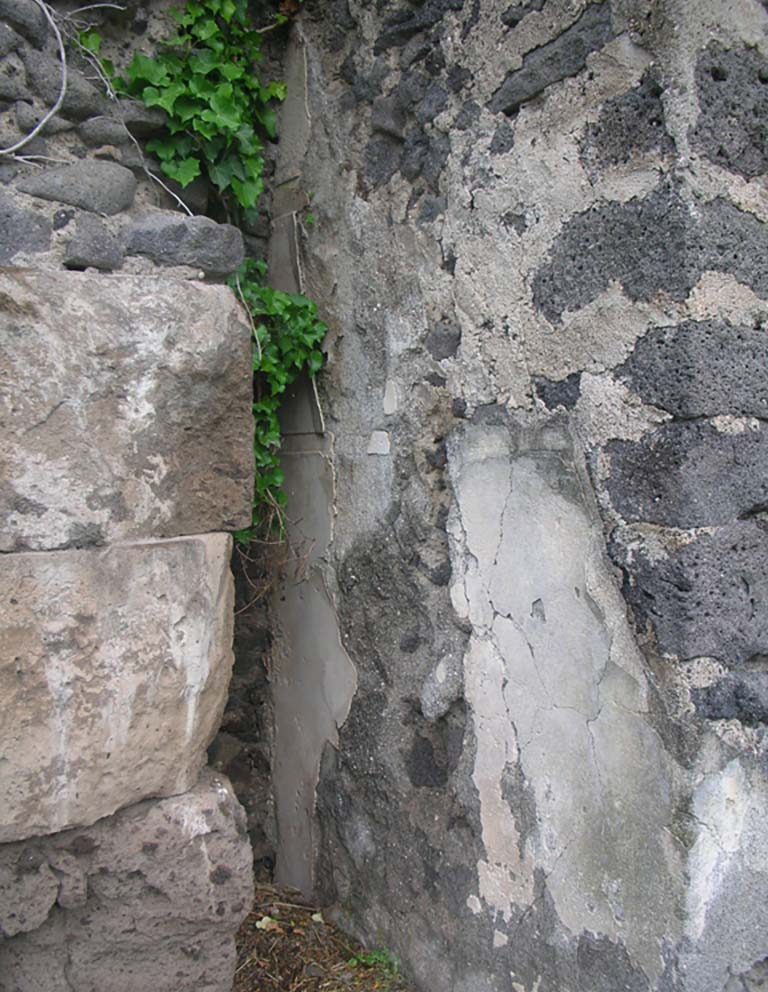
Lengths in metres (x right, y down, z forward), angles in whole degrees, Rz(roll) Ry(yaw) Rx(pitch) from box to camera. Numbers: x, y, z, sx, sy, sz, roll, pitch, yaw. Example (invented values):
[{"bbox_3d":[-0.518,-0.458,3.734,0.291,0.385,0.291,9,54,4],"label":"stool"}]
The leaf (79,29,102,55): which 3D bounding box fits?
[{"bbox_3d":[-0.695,-1.075,2.450,0.058,0.062,0.020,0,2,-9],"label":"leaf"}]

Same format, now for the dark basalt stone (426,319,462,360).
[{"bbox_3d":[0.146,-0.345,2.295,0.090,0.092,0.065,1,2,40],"label":"dark basalt stone"}]

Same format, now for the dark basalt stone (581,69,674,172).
[{"bbox_3d":[0.491,-0.719,2.011,0.200,0.195,0.120,1,2,40],"label":"dark basalt stone"}]

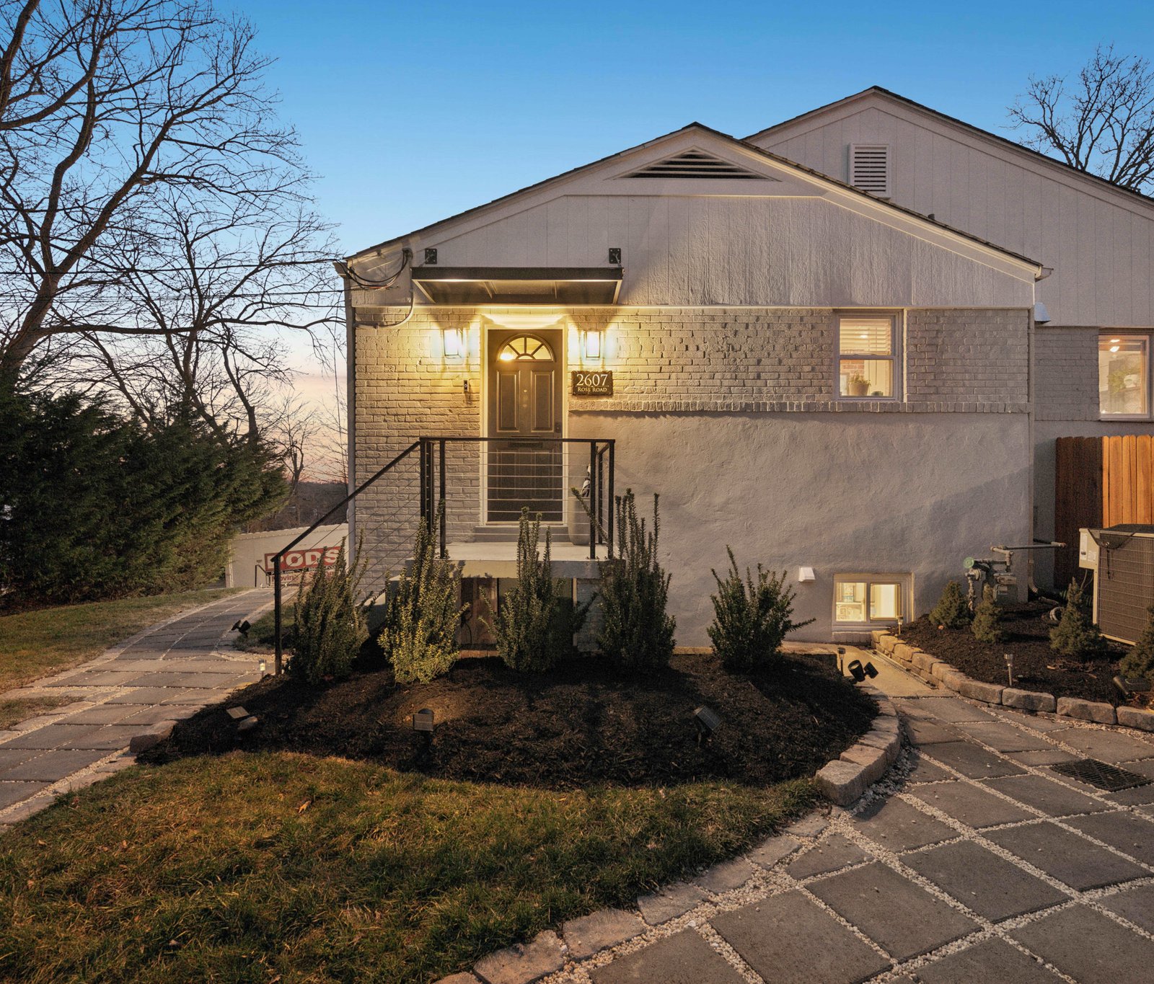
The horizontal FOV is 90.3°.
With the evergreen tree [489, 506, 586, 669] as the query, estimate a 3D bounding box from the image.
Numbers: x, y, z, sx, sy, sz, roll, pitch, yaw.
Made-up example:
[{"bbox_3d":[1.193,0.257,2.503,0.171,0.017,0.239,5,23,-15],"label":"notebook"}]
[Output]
[{"bbox_3d":[-0.270,0.710,4.200,0.660,1.170,0.580,0,0,0],"label":"evergreen tree"}]

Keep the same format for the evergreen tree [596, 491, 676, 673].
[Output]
[{"bbox_3d":[0.435,0.665,4.300,0.580,1.310,0.550,0,0,0],"label":"evergreen tree"}]

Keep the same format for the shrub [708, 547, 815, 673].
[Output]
[{"bbox_3d":[1.430,0.930,4.500,0.760,0.960,0.680,0,0,0],"label":"shrub"}]

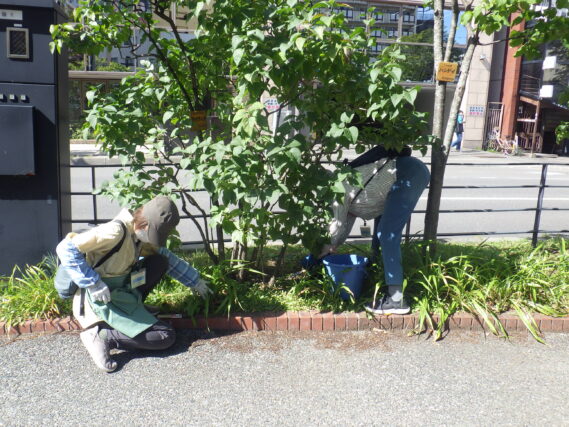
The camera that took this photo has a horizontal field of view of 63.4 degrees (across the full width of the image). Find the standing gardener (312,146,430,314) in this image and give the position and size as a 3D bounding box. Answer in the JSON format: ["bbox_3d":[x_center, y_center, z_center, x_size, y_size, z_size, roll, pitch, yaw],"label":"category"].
[{"bbox_3d":[0.520,0.110,2.959,0.700,0.980,0.480,1,11,2],"label":"standing gardener"}]

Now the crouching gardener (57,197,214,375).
[{"bbox_3d":[-0.842,0.327,2.533,0.740,0.850,0.600,4,12,14],"label":"crouching gardener"}]

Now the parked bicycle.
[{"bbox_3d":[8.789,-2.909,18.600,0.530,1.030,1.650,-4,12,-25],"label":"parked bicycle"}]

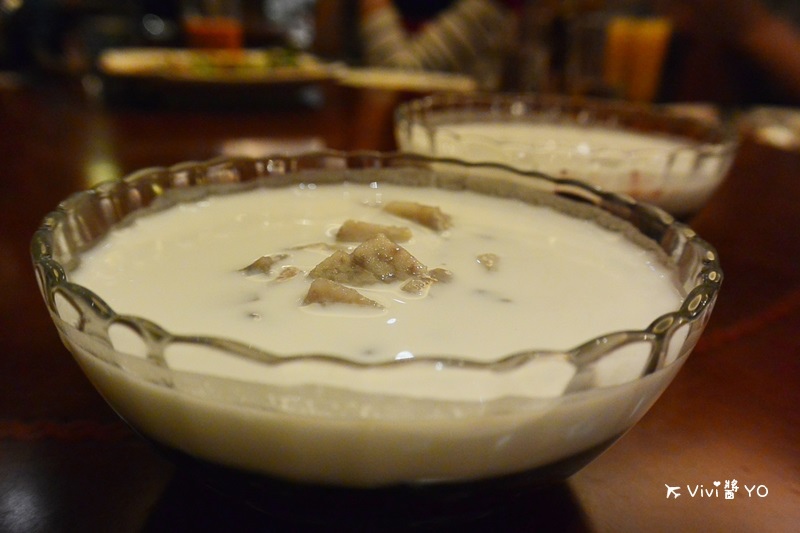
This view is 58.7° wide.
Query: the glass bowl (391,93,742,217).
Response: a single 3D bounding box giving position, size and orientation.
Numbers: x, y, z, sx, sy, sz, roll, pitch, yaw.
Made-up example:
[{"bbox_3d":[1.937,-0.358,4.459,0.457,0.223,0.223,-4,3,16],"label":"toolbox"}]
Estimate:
[{"bbox_3d":[0.065,-0.035,0.307,0.138,0.060,0.138,3,20,-1],"label":"glass bowl"}]

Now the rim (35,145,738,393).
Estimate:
[{"bbox_3d":[-0.004,-0.008,0.158,0.139,0.011,0.139,3,20,0],"label":"rim"}]

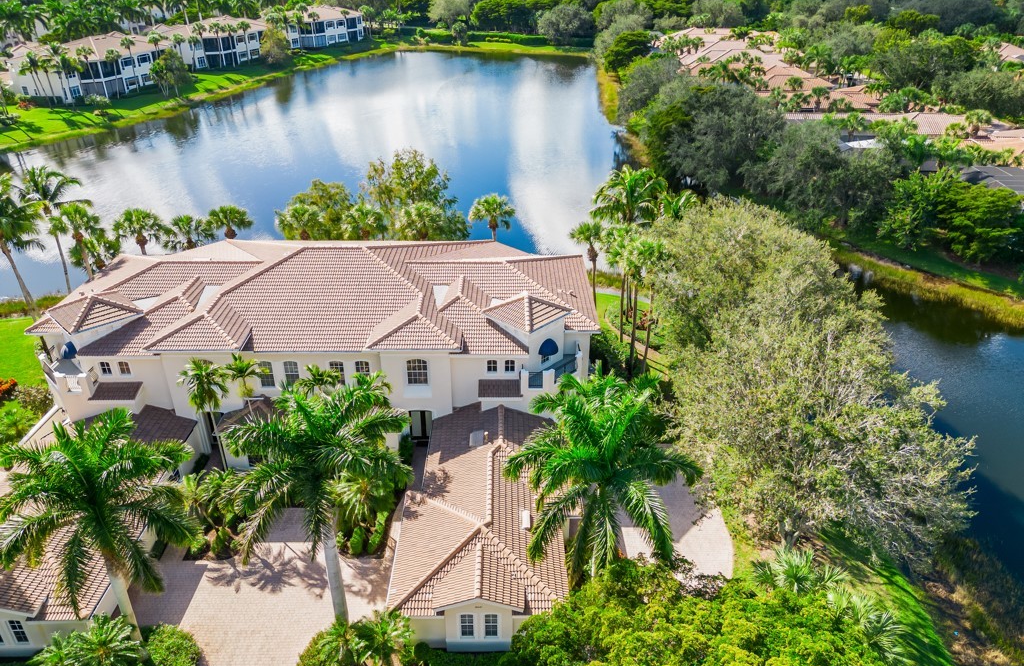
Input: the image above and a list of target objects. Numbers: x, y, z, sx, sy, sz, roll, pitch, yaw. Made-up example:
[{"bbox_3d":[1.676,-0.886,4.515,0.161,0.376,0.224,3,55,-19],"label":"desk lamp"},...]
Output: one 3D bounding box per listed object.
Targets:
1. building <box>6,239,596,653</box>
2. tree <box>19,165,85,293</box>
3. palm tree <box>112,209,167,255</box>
[{"bbox_3d":[-12.607,2.427,45.796,36.277,11.062,34.084,0,29,0],"label":"building"},{"bbox_3d":[-35.878,-7.250,57.482,5.300,12.800,5.300,0,30,0],"label":"tree"},{"bbox_3d":[-30.281,-6.051,59.073,4.460,9.180,4.460,0,30,0],"label":"palm tree"}]

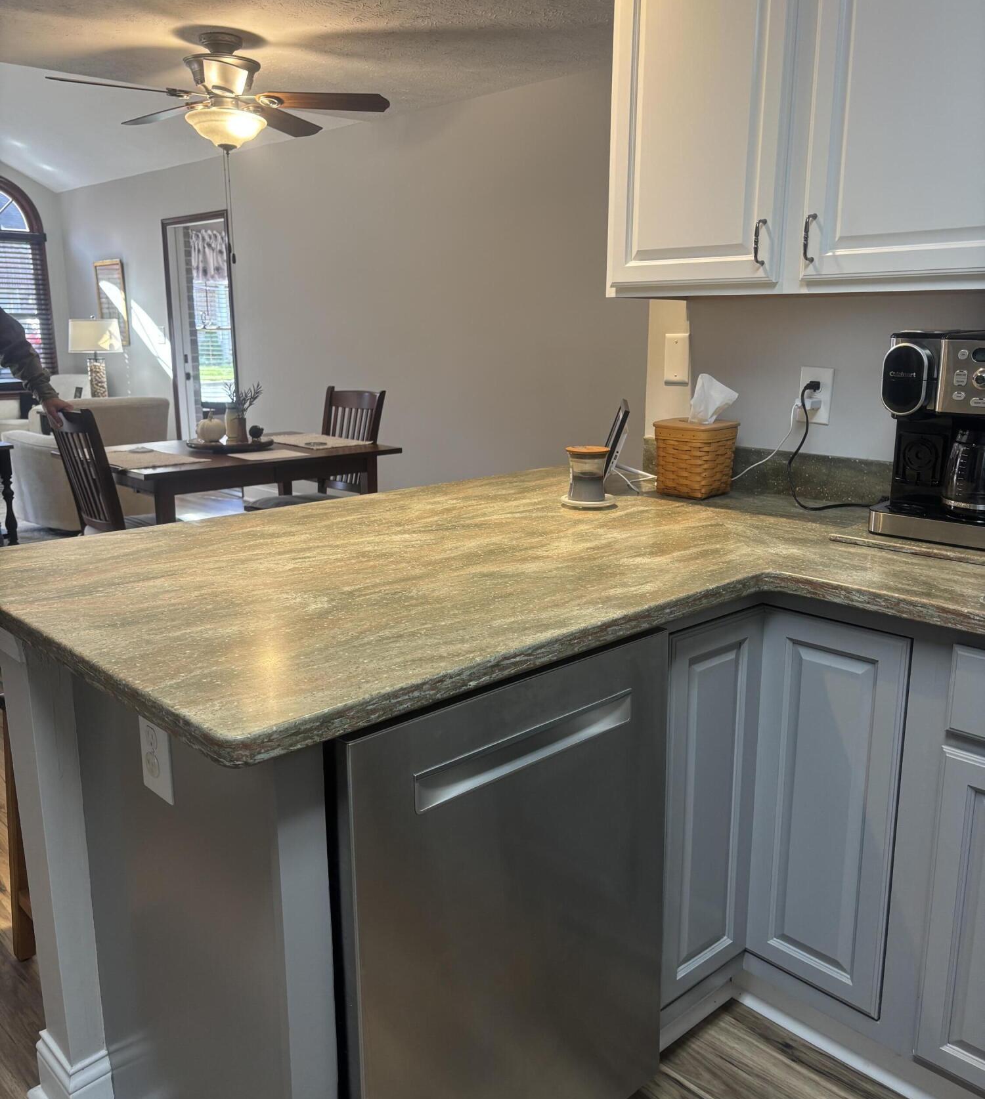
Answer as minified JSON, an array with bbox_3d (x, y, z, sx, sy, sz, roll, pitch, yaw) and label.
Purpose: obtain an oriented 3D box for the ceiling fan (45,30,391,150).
[{"bbox_3d":[-1.087,-1.839,3.992,1.310,0.430,1.270,4,14,18],"label":"ceiling fan"}]

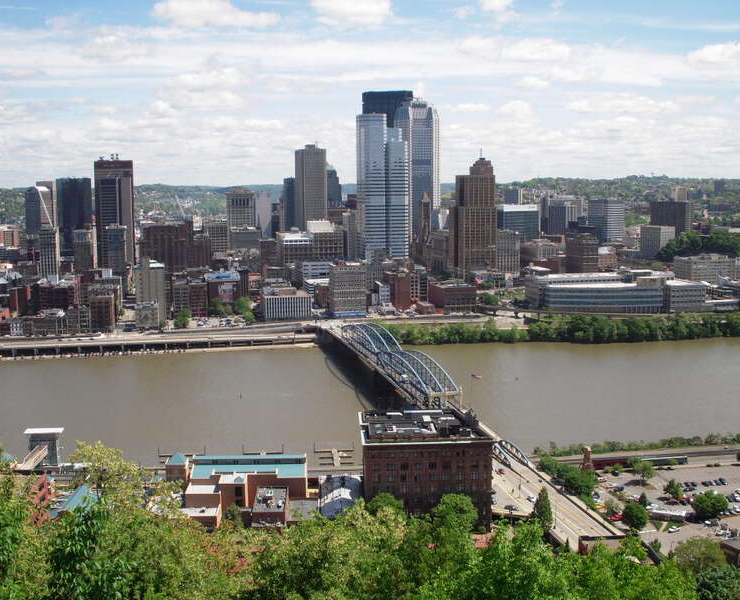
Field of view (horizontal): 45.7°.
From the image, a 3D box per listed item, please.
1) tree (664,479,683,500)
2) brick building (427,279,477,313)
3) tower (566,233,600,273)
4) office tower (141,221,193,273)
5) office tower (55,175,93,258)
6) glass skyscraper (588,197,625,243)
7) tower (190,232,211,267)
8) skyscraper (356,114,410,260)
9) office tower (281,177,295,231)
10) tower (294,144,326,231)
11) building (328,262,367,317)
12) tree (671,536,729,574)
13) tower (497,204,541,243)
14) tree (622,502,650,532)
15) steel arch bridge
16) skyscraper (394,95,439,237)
[{"bbox_3d":[112.260,69.530,324.070,6.800,7.300,6.800,-1,8,0],"label":"tree"},{"bbox_3d":[75.720,-2.720,825.430,33.000,22.000,40.000,-2,8,-10],"label":"brick building"},{"bbox_3d":[244.200,-49.560,1008.350,24.000,51.500,35.000,-2,8,-10],"label":"tower"},{"bbox_3d":[-211.990,-42.310,925.520,50.170,78.000,35.000,-2,8,-13],"label":"office tower"},{"bbox_3d":[-399.550,-100.790,1194.290,39.850,127.250,41.000,-2,8,-13],"label":"office tower"},{"bbox_3d":[402.330,-136.070,1490.730,42.000,68.000,40.000,-6,9,-32],"label":"glass skyscraper"},{"bbox_3d":[-179.760,-37.600,941.370,18.600,64.140,30.000,-2,8,-13],"label":"tower"},{"bbox_3d":[14.820,-108.180,963.890,48.000,185.290,47.000,-2,7,-13],"label":"skyscraper"},{"bbox_3d":[-122.410,-129.210,1374.690,30.000,119.000,32.000,-3,8,-13],"label":"office tower"},{"bbox_3d":[-81.070,-127.880,1205.680,29.000,162.130,70.000,-2,7,-13],"label":"tower"},{"bbox_3d":[-19.850,-9.720,802.920,26.640,45.570,31.950,-2,8,-13],"label":"building"},{"bbox_3d":[93.630,74.170,249.440,15.000,13.090,15.000,-2,7,-13],"label":"tree"},{"bbox_3d":[222.880,-105.730,1314.680,54.000,72.000,32.000,-2,8,-10],"label":"tower"},{"bbox_3d":[87.140,71.330,288.710,8.600,9.870,8.600,-2,7,-13],"label":"tree"},{"bbox_3d":[12.580,34.230,552.320,22.000,20.000,223.000,-2,8,-13],"label":"steel arch bridge"},{"bbox_3d":[70.590,-175.980,1297.490,56.000,223.000,55.000,-2,8,-10],"label":"skyscraper"}]

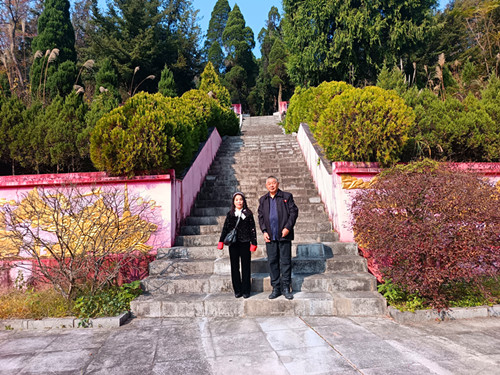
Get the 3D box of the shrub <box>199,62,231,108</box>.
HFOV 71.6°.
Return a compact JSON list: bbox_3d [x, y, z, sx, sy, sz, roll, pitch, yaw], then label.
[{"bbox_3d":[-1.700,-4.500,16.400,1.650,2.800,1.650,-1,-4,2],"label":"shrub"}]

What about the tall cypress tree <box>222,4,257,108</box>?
[{"bbox_3d":[-0.970,-11.400,32.000,3.200,11.600,3.200,-1,-4,2],"label":"tall cypress tree"}]

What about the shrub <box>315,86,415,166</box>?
[{"bbox_3d":[2.410,-1.240,7.300,2.100,1.850,2.150,-1,-4,2],"label":"shrub"}]

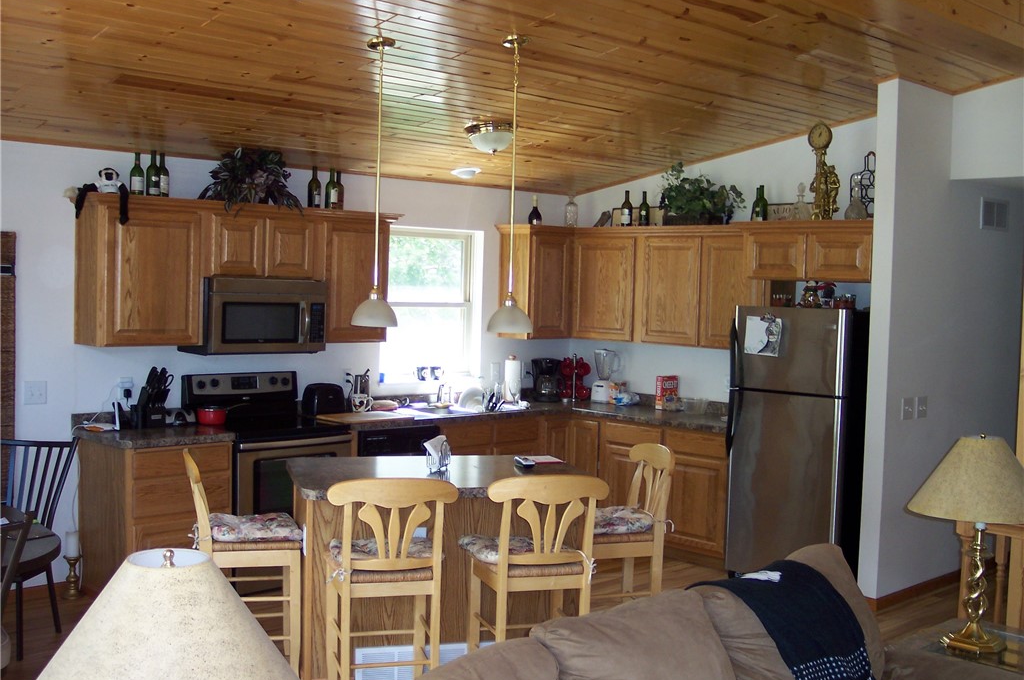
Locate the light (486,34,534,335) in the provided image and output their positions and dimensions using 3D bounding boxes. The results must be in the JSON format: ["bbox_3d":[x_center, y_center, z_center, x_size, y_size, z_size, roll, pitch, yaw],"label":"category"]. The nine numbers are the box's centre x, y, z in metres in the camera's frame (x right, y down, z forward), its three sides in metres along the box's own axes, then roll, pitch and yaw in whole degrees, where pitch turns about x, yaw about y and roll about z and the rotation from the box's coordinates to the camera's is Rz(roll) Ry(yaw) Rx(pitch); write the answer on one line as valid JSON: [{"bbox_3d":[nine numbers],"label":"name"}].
[{"bbox_3d":[0.000,-0.677,4.925,0.199,1.281,0.199,1,3,0],"label":"light"}]

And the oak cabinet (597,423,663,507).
[{"bbox_3d":[0.980,0.955,7.552,0.616,0.854,0.550,-1,4,-43],"label":"oak cabinet"}]

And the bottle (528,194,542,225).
[{"bbox_3d":[0.165,-0.906,8.023,0.091,0.265,0.091,1,3,0],"label":"bottle"}]

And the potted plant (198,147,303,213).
[{"bbox_3d":[-1.497,-0.912,6.500,0.610,0.385,0.420,-1,4,-43],"label":"potted plant"}]

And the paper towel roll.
[{"bbox_3d":[-0.002,0.291,8.130,0.130,0.330,0.130,1,3,0],"label":"paper towel roll"}]

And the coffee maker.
[{"bbox_3d":[0.257,0.294,8.293,0.210,0.320,0.230,2,3,1],"label":"coffee maker"}]

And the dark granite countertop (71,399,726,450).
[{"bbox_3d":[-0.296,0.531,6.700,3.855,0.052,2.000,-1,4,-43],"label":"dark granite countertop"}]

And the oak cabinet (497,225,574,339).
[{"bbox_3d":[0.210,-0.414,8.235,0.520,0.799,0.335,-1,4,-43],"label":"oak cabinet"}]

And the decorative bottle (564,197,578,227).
[{"bbox_3d":[0.447,-0.931,8.441,0.092,0.310,0.092,1,3,0],"label":"decorative bottle"}]

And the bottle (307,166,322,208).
[{"bbox_3d":[-1.197,-0.903,6.827,0.077,0.297,0.077,1,3,0],"label":"bottle"}]

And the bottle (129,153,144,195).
[{"bbox_3d":[-2.018,-0.864,6.051,0.075,0.284,0.075,-1,4,-43],"label":"bottle"}]

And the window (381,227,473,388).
[{"bbox_3d":[-0.579,-0.238,7.675,0.894,1.023,0.099,-1,4,-43],"label":"window"}]

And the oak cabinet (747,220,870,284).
[{"bbox_3d":[1.923,-0.519,6.737,0.590,0.340,0.840,-1,4,-43],"label":"oak cabinet"}]

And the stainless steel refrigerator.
[{"bbox_3d":[1.785,0.625,6.536,0.774,1.648,0.715,-1,4,-43],"label":"stainless steel refrigerator"}]

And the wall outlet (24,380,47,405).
[{"bbox_3d":[-2.532,0.285,5.980,0.118,0.119,0.010,-1,4,-43],"label":"wall outlet"}]

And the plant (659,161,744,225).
[{"bbox_3d":[1.264,-0.959,7.572,0.280,0.480,0.670,-1,4,-43],"label":"plant"}]

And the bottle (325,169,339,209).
[{"bbox_3d":[-1.095,-0.893,6.834,0.076,0.293,0.076,1,3,0],"label":"bottle"}]

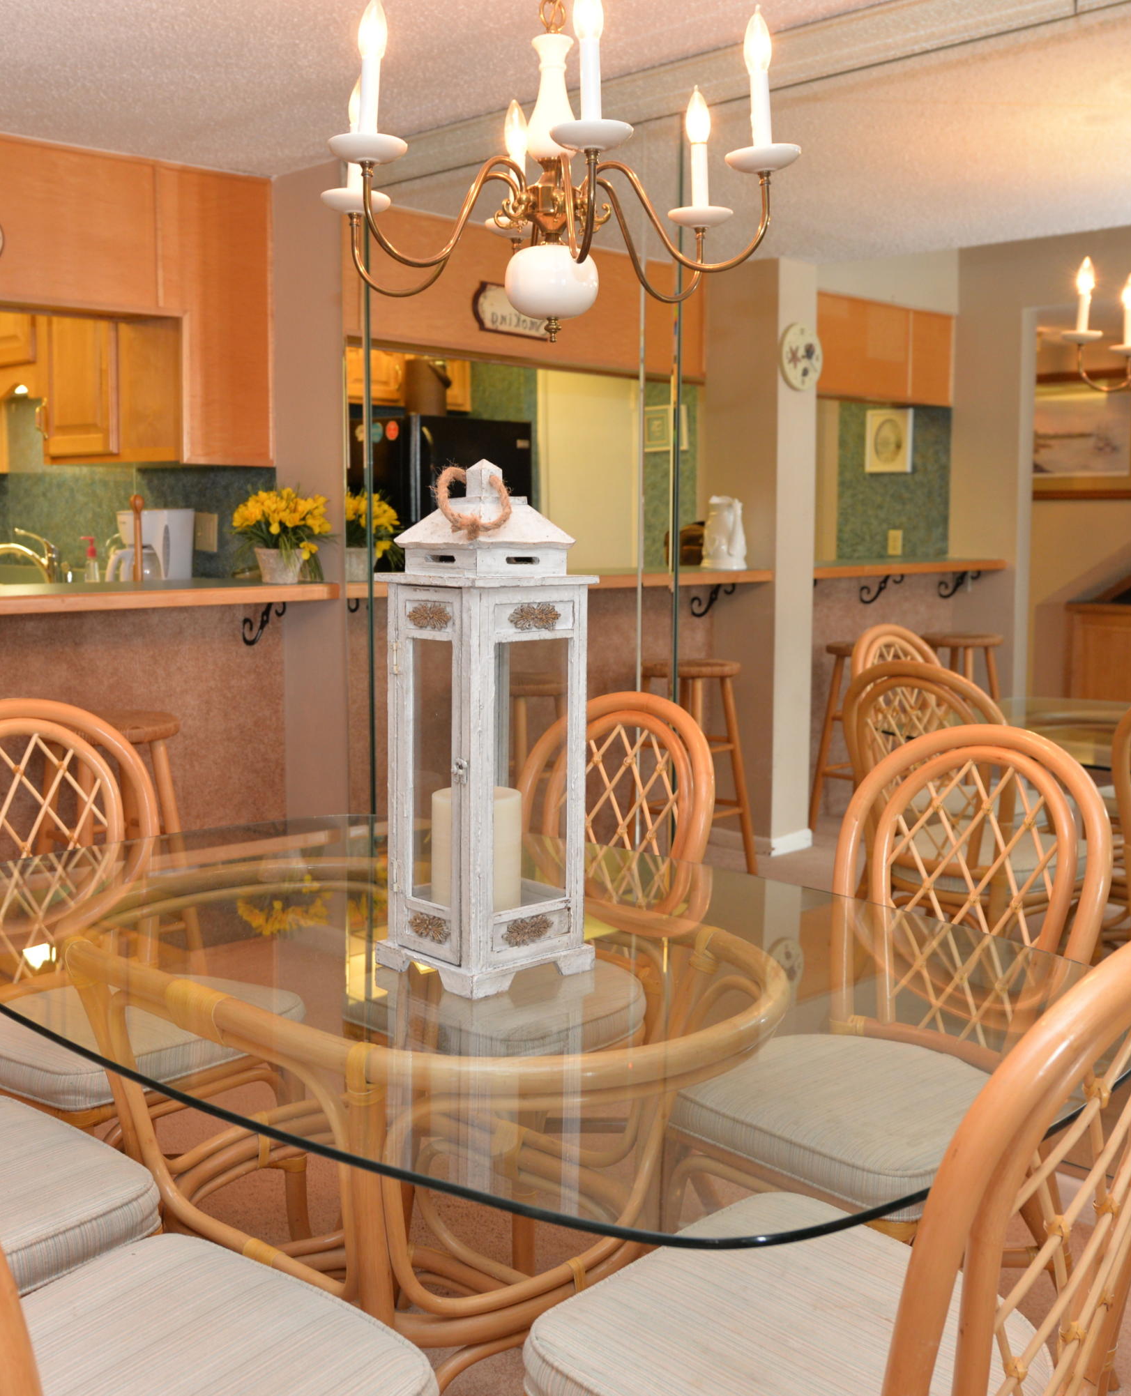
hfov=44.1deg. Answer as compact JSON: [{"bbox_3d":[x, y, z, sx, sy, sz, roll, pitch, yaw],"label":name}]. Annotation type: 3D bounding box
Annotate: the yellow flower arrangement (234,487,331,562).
[{"bbox_3d":[-0.817,-0.485,4.019,0.267,0.247,0.267,0,7,0],"label":"yellow flower arrangement"}]

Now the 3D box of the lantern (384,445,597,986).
[{"bbox_3d":[-0.095,0.021,1.643,0.186,0.593,0.186,-7,10,-44],"label":"lantern"}]

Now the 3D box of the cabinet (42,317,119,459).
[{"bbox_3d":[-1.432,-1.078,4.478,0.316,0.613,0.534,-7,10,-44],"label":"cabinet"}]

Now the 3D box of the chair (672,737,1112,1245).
[{"bbox_3d":[0.480,0.539,2.020,0.494,0.973,0.603,6,10,41],"label":"chair"}]

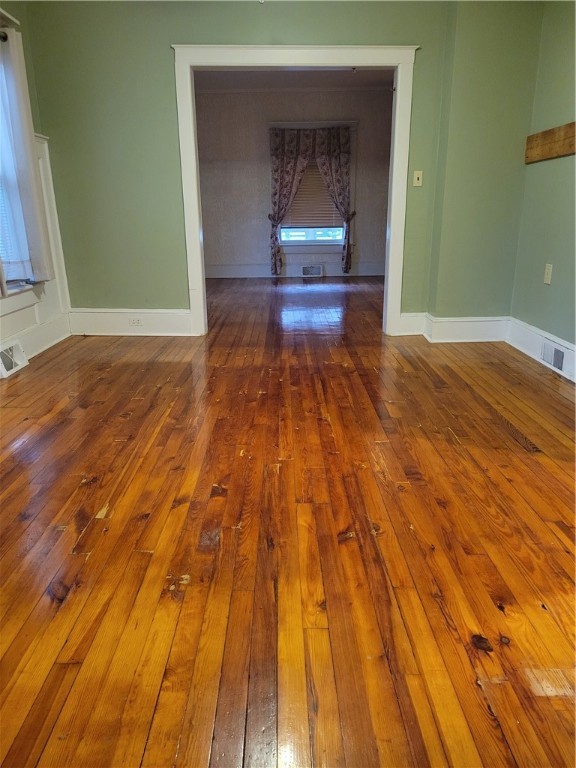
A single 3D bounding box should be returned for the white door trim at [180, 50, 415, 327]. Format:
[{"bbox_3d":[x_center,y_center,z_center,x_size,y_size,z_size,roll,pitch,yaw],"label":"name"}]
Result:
[{"bbox_3d":[0.062,-1.492,4.706,1.821,2.199,0.170,0,17,-1],"label":"white door trim"}]

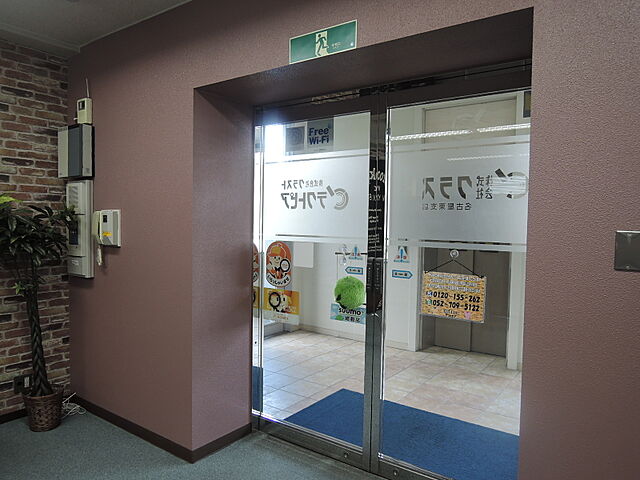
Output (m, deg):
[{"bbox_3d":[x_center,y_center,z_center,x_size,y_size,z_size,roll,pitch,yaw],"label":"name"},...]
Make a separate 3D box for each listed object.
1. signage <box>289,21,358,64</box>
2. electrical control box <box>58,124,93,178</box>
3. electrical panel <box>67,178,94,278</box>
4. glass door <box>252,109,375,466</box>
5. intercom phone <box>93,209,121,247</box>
[{"bbox_3d":[0.004,-0.873,1.966,0.362,0.120,0.012,2,3,35],"label":"signage"},{"bbox_3d":[-1.725,-0.622,3.139,0.340,0.356,0.086,2,3,35],"label":"electrical control box"},{"bbox_3d":[-1.712,-0.079,3.156,0.238,0.685,0.082,2,3,35],"label":"electrical panel"},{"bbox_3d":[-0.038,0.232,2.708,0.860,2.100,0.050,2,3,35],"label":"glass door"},{"bbox_3d":[-1.420,-0.081,2.953,0.225,0.236,0.070,2,3,35],"label":"intercom phone"}]

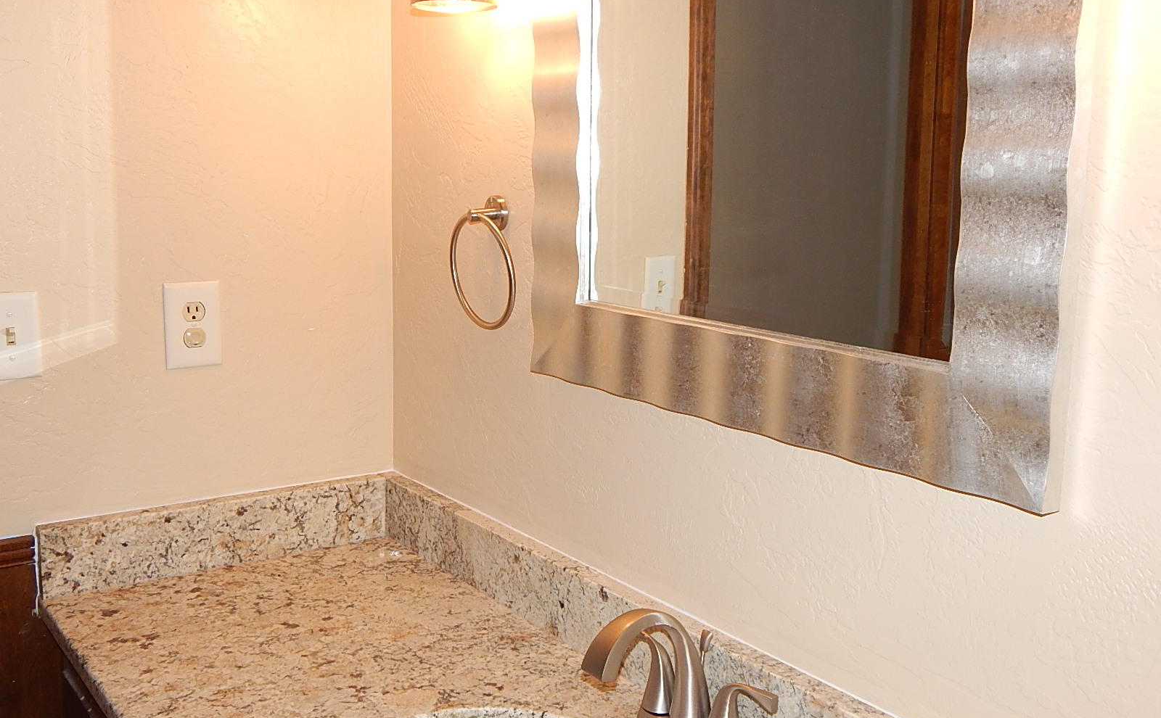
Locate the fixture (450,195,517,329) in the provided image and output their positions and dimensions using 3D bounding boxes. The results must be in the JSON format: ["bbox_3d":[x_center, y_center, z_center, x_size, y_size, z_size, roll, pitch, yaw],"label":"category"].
[{"bbox_3d":[-0.129,-0.130,1.542,0.051,0.180,0.160,-5,12,-36],"label":"fixture"}]

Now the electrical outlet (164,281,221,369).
[{"bbox_3d":[-0.557,-0.049,1.646,0.079,0.124,0.009,-5,12,-36],"label":"electrical outlet"}]

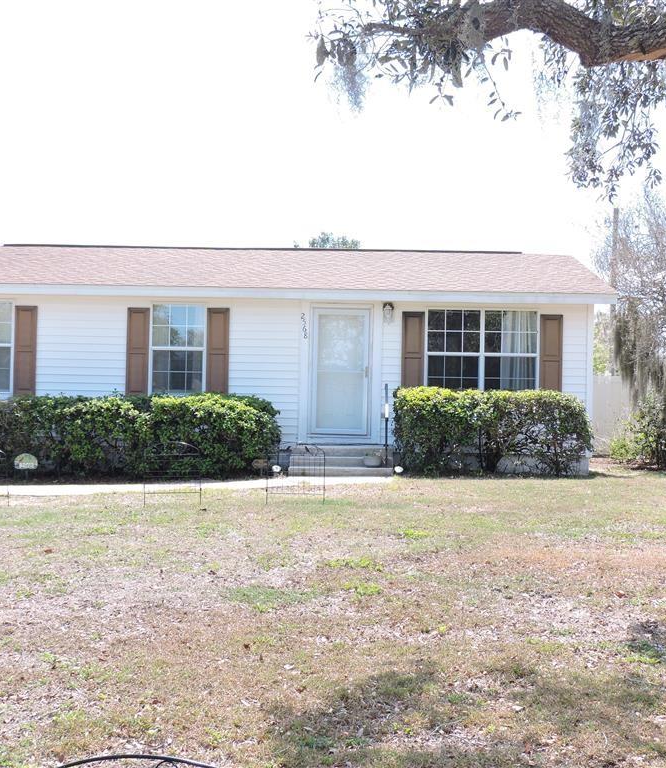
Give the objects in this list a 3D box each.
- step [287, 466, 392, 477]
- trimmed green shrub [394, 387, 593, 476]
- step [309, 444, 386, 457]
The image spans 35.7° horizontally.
[{"bbox_3d":[0.125,1.313,15.359,1.540,0.140,0.320,1,-1,3],"label":"step"},{"bbox_3d":[2.411,0.718,15.650,2.900,1.270,0.950,1,-1,3],"label":"trimmed green shrub"},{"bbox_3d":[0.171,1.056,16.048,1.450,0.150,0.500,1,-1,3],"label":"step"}]

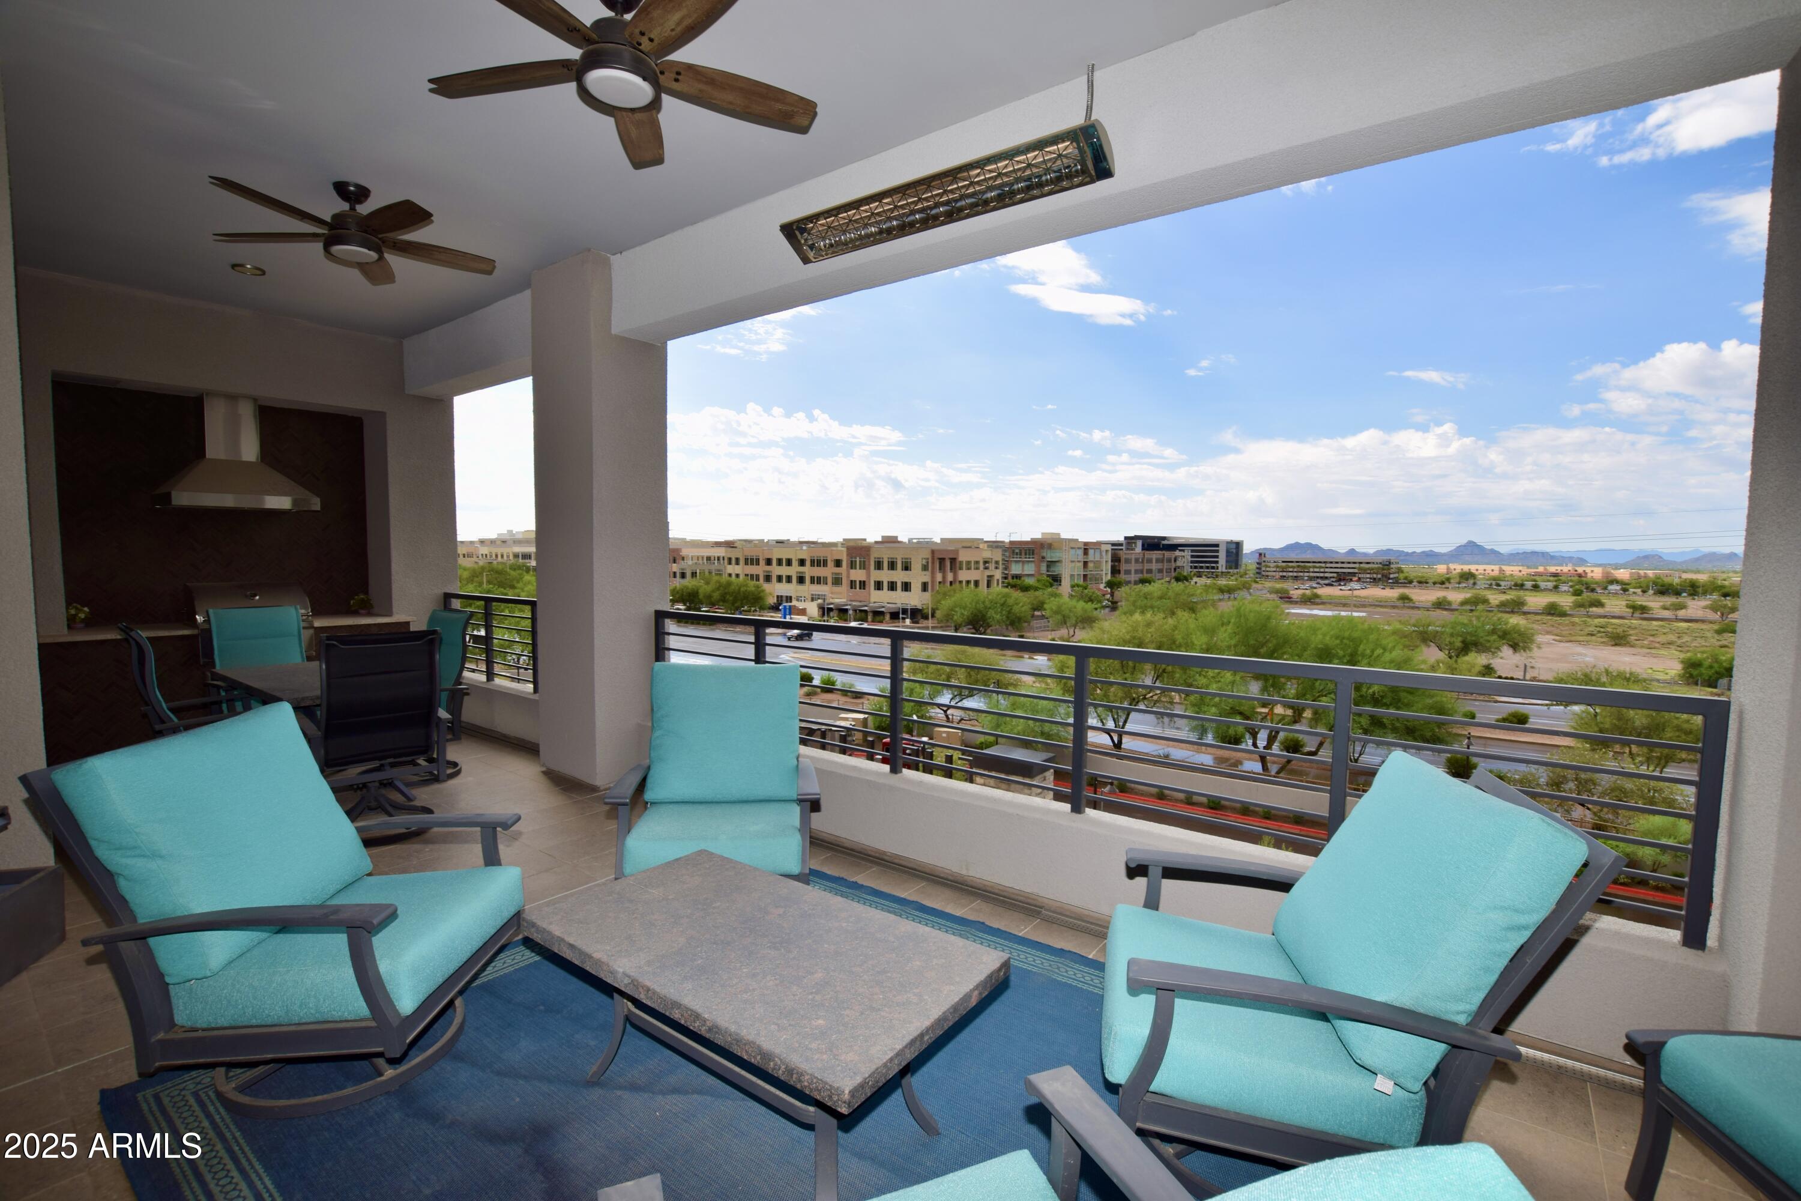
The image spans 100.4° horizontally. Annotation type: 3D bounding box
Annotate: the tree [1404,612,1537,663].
[{"bbox_3d":[57.645,3.920,76.000,12.000,5.275,11.040,3,5,37],"label":"tree"}]

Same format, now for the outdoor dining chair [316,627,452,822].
[{"bbox_3d":[-2.761,0.658,3.890,0.740,1.020,0.640,4,4,40],"label":"outdoor dining chair"}]

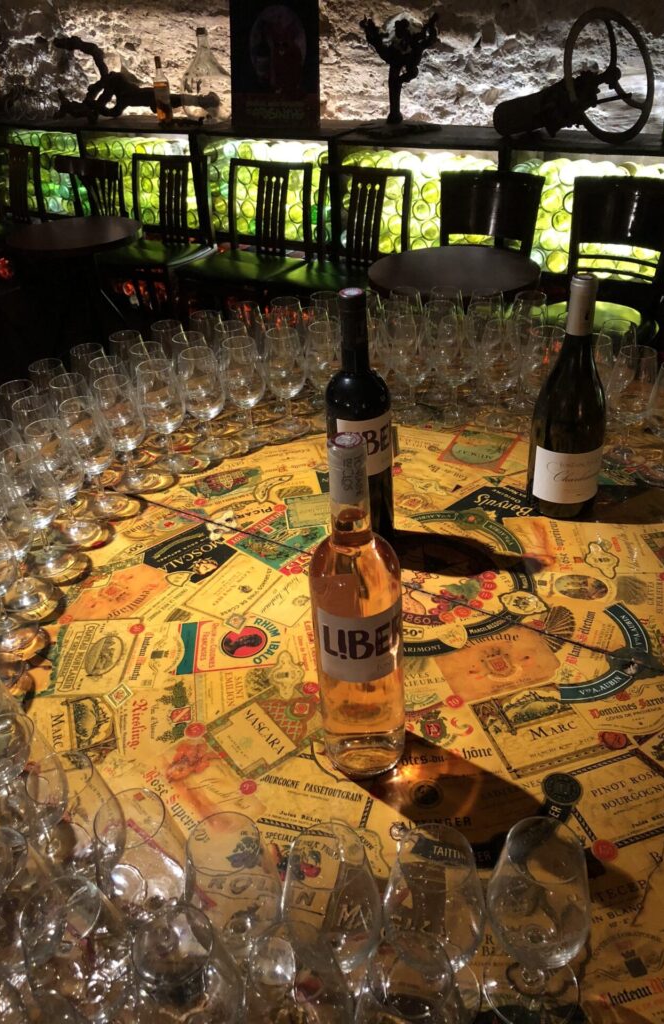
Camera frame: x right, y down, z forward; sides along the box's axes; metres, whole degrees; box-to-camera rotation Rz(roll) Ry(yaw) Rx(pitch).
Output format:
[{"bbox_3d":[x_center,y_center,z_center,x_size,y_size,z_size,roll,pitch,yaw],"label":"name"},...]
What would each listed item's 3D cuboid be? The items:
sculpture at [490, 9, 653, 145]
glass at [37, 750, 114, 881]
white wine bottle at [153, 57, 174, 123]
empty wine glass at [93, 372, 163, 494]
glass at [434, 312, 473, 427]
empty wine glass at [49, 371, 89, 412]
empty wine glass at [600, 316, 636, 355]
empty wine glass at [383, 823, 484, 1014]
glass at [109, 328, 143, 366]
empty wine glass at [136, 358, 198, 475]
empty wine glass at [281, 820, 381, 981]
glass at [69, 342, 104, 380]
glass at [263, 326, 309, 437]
[{"bbox_3d":[0.839,-1.608,3.017,0.449,0.436,0.620,-24,38,-28],"label":"sculpture"},{"bbox_3d":[-0.181,0.245,0.609,0.066,0.155,0.066,-3,34,2],"label":"glass"},{"bbox_3d":[-0.854,-2.098,4.121,0.079,0.288,0.079,18,39,30],"label":"white wine bottle"},{"bbox_3d":[-0.288,-0.108,1.145,0.065,0.156,0.065,-4,34,0],"label":"empty wine glass"},{"bbox_3d":[0.187,-0.211,1.244,0.066,0.155,0.066,-3,34,2],"label":"glass"},{"bbox_3d":[-0.349,-0.111,1.152,0.066,0.155,0.066,-3,34,2],"label":"empty wine glass"},{"bbox_3d":[0.403,-0.192,1.192,0.066,0.155,0.066,-4,33,0],"label":"empty wine glass"},{"bbox_3d":[0.065,0.265,0.522,0.066,0.155,0.066,-4,33,0],"label":"empty wine glass"},{"bbox_3d":[-0.302,-0.197,1.274,0.066,0.155,0.066,-3,34,2],"label":"glass"},{"bbox_3d":[-0.240,-0.135,1.181,0.065,0.156,0.065,-4,34,0],"label":"empty wine glass"},{"bbox_3d":[0.001,0.273,0.548,0.066,0.155,0.066,-3,34,2],"label":"empty wine glass"},{"bbox_3d":[-0.350,-0.170,1.244,0.065,0.156,0.065,-4,34,0],"label":"glass"},{"bbox_3d":[-0.068,-0.195,1.251,0.065,0.156,0.065,-4,34,0],"label":"glass"}]

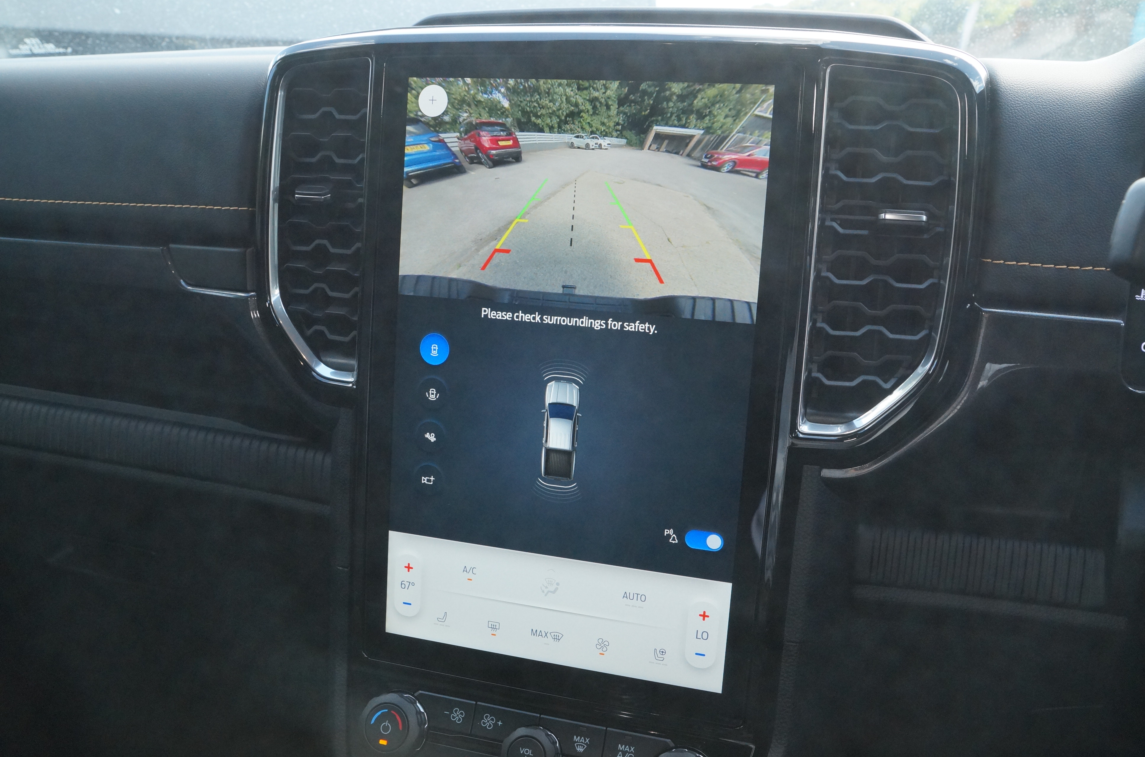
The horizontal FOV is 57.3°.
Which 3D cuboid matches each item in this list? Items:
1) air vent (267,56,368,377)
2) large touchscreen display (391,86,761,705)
[{"bbox_3d":[-0.118,-0.074,0.503,0.056,0.151,0.028,7,8,21],"label":"air vent"},{"bbox_3d":[-0.002,0.001,0.468,0.163,0.260,0.015,6,8,16],"label":"large touchscreen display"}]

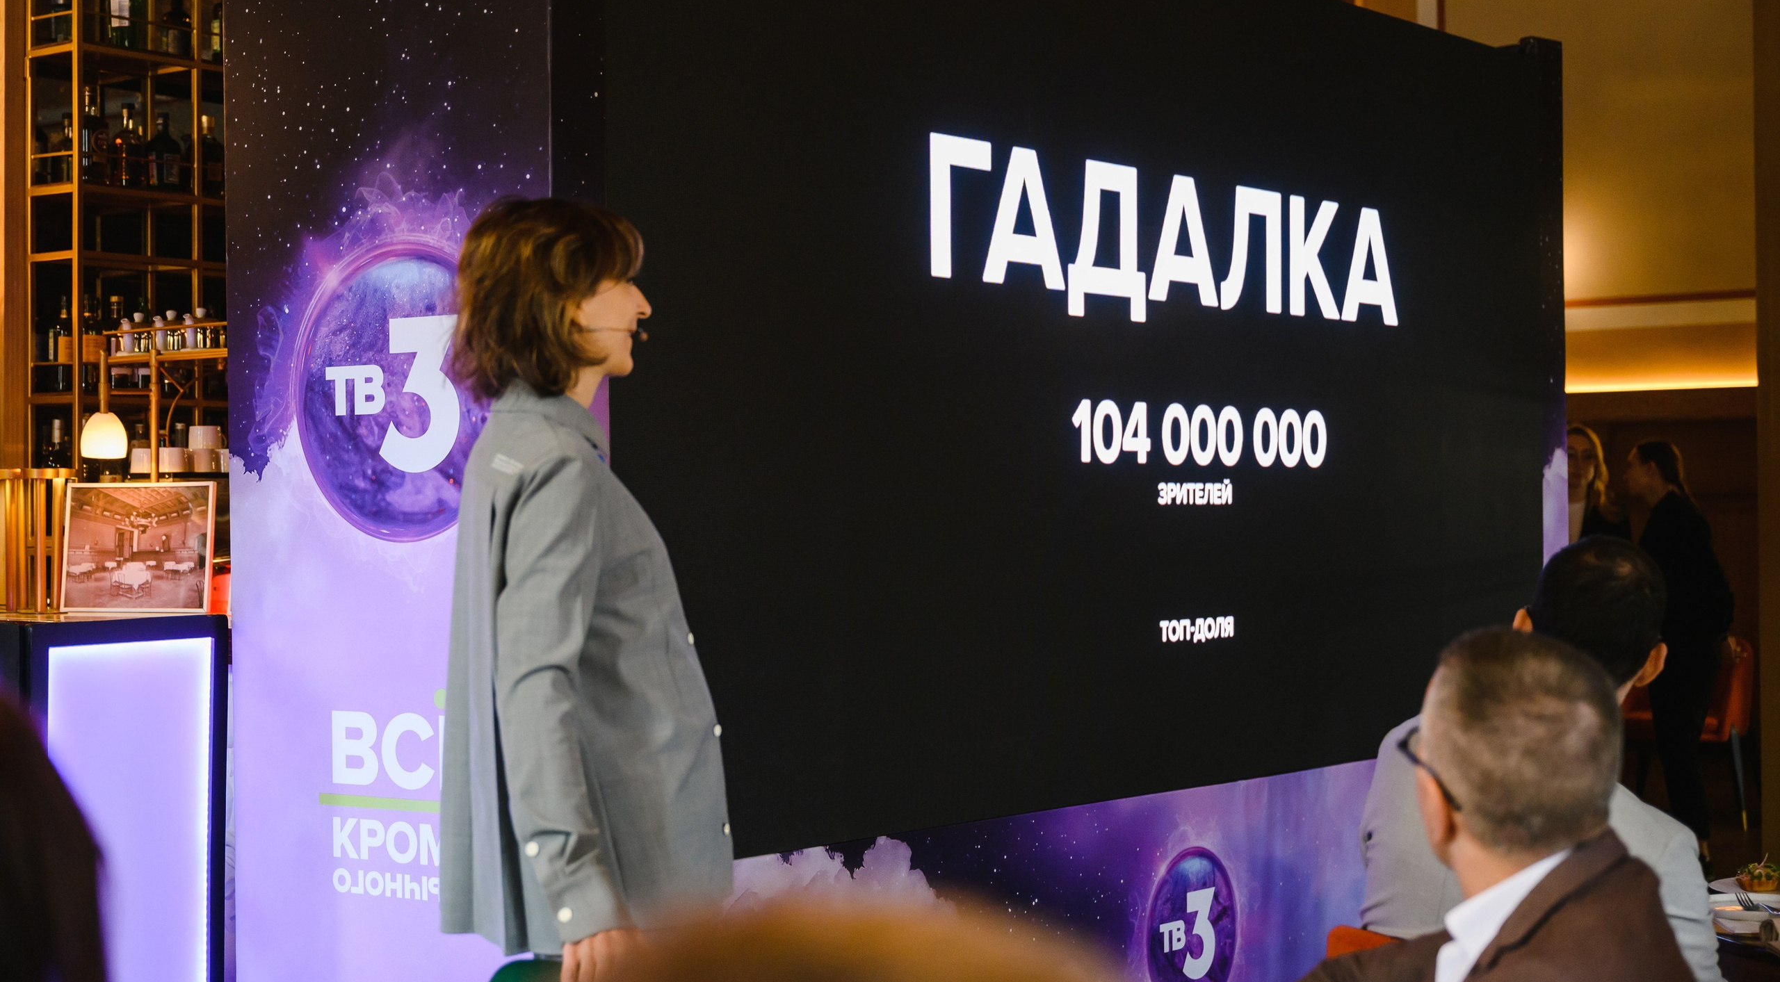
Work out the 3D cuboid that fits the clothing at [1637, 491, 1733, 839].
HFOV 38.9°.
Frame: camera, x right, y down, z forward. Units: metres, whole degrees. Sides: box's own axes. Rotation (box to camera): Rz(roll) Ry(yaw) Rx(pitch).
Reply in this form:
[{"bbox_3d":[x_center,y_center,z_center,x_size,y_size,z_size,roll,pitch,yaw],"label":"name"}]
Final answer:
[{"bbox_3d":[2.933,0.642,9.300,0.340,1.290,0.460,-1,0,26],"label":"clothing"}]

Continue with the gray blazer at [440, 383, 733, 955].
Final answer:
[{"bbox_3d":[-0.383,0.217,3.180,0.360,0.720,0.500,-1,0,-10],"label":"gray blazer"}]

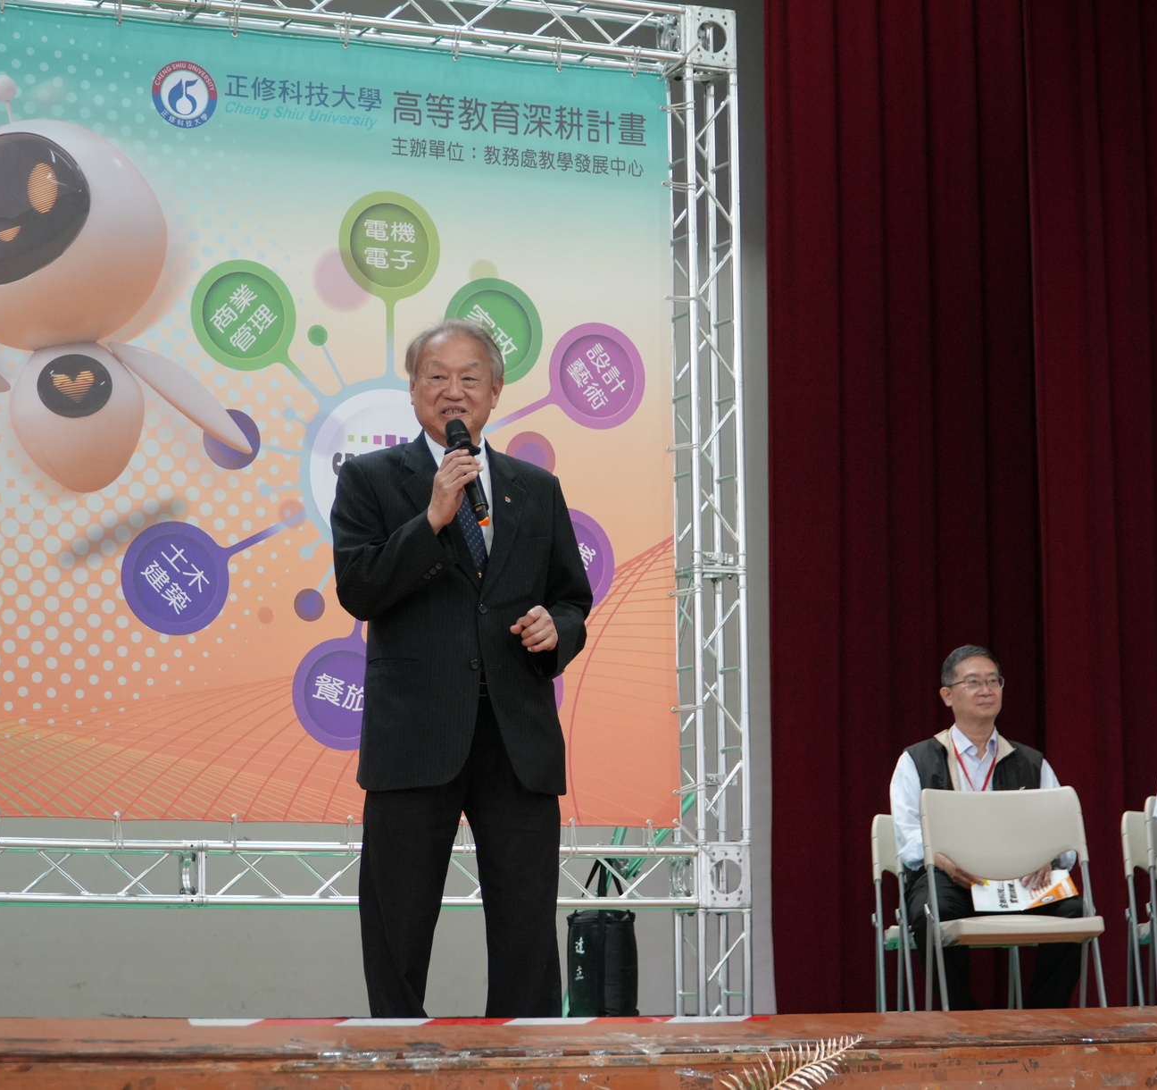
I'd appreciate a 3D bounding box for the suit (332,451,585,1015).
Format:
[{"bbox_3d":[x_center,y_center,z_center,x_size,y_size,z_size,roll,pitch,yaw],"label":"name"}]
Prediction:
[{"bbox_3d":[-0.245,0.454,6.250,0.540,1.370,0.370,0,-8,-5],"label":"suit"}]

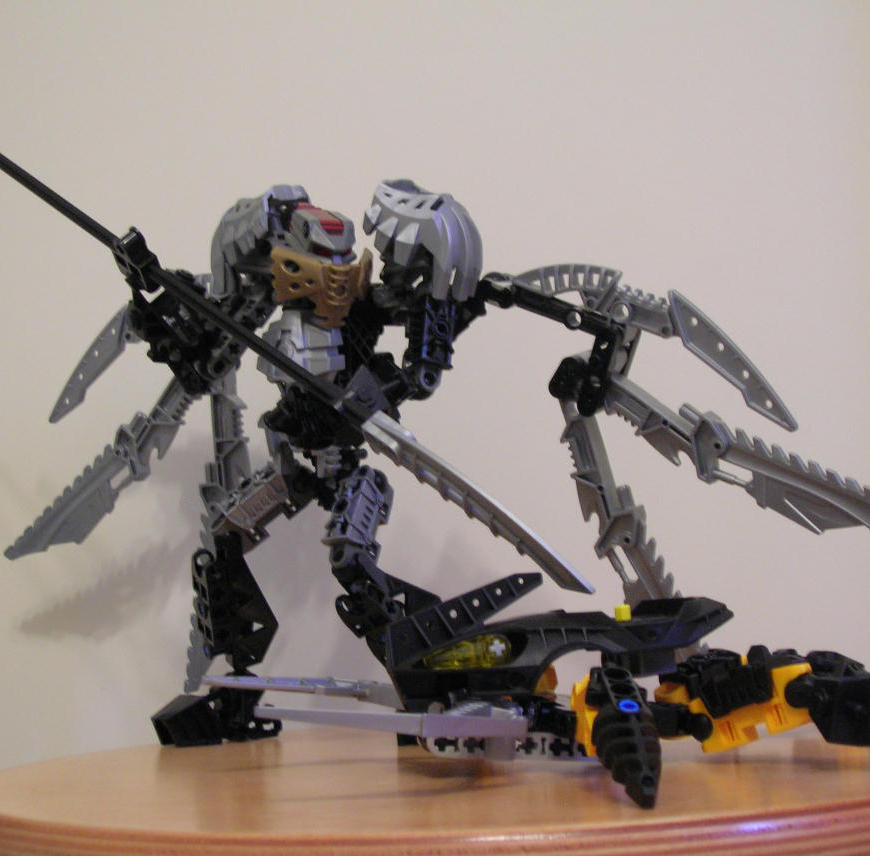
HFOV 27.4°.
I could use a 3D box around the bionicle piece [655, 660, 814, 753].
[{"bbox_3d":[0.089,0.083,0.532,0.039,0.018,0.023,-15,0,-21],"label":"bionicle piece"}]

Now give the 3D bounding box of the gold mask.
[{"bbox_3d":[-0.037,-0.050,0.630,0.041,0.028,0.016,1,-1,-32],"label":"gold mask"}]

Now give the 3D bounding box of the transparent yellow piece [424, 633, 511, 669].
[{"bbox_3d":[0.010,0.068,0.537,0.028,0.009,0.009,-9,-5,-4],"label":"transparent yellow piece"}]

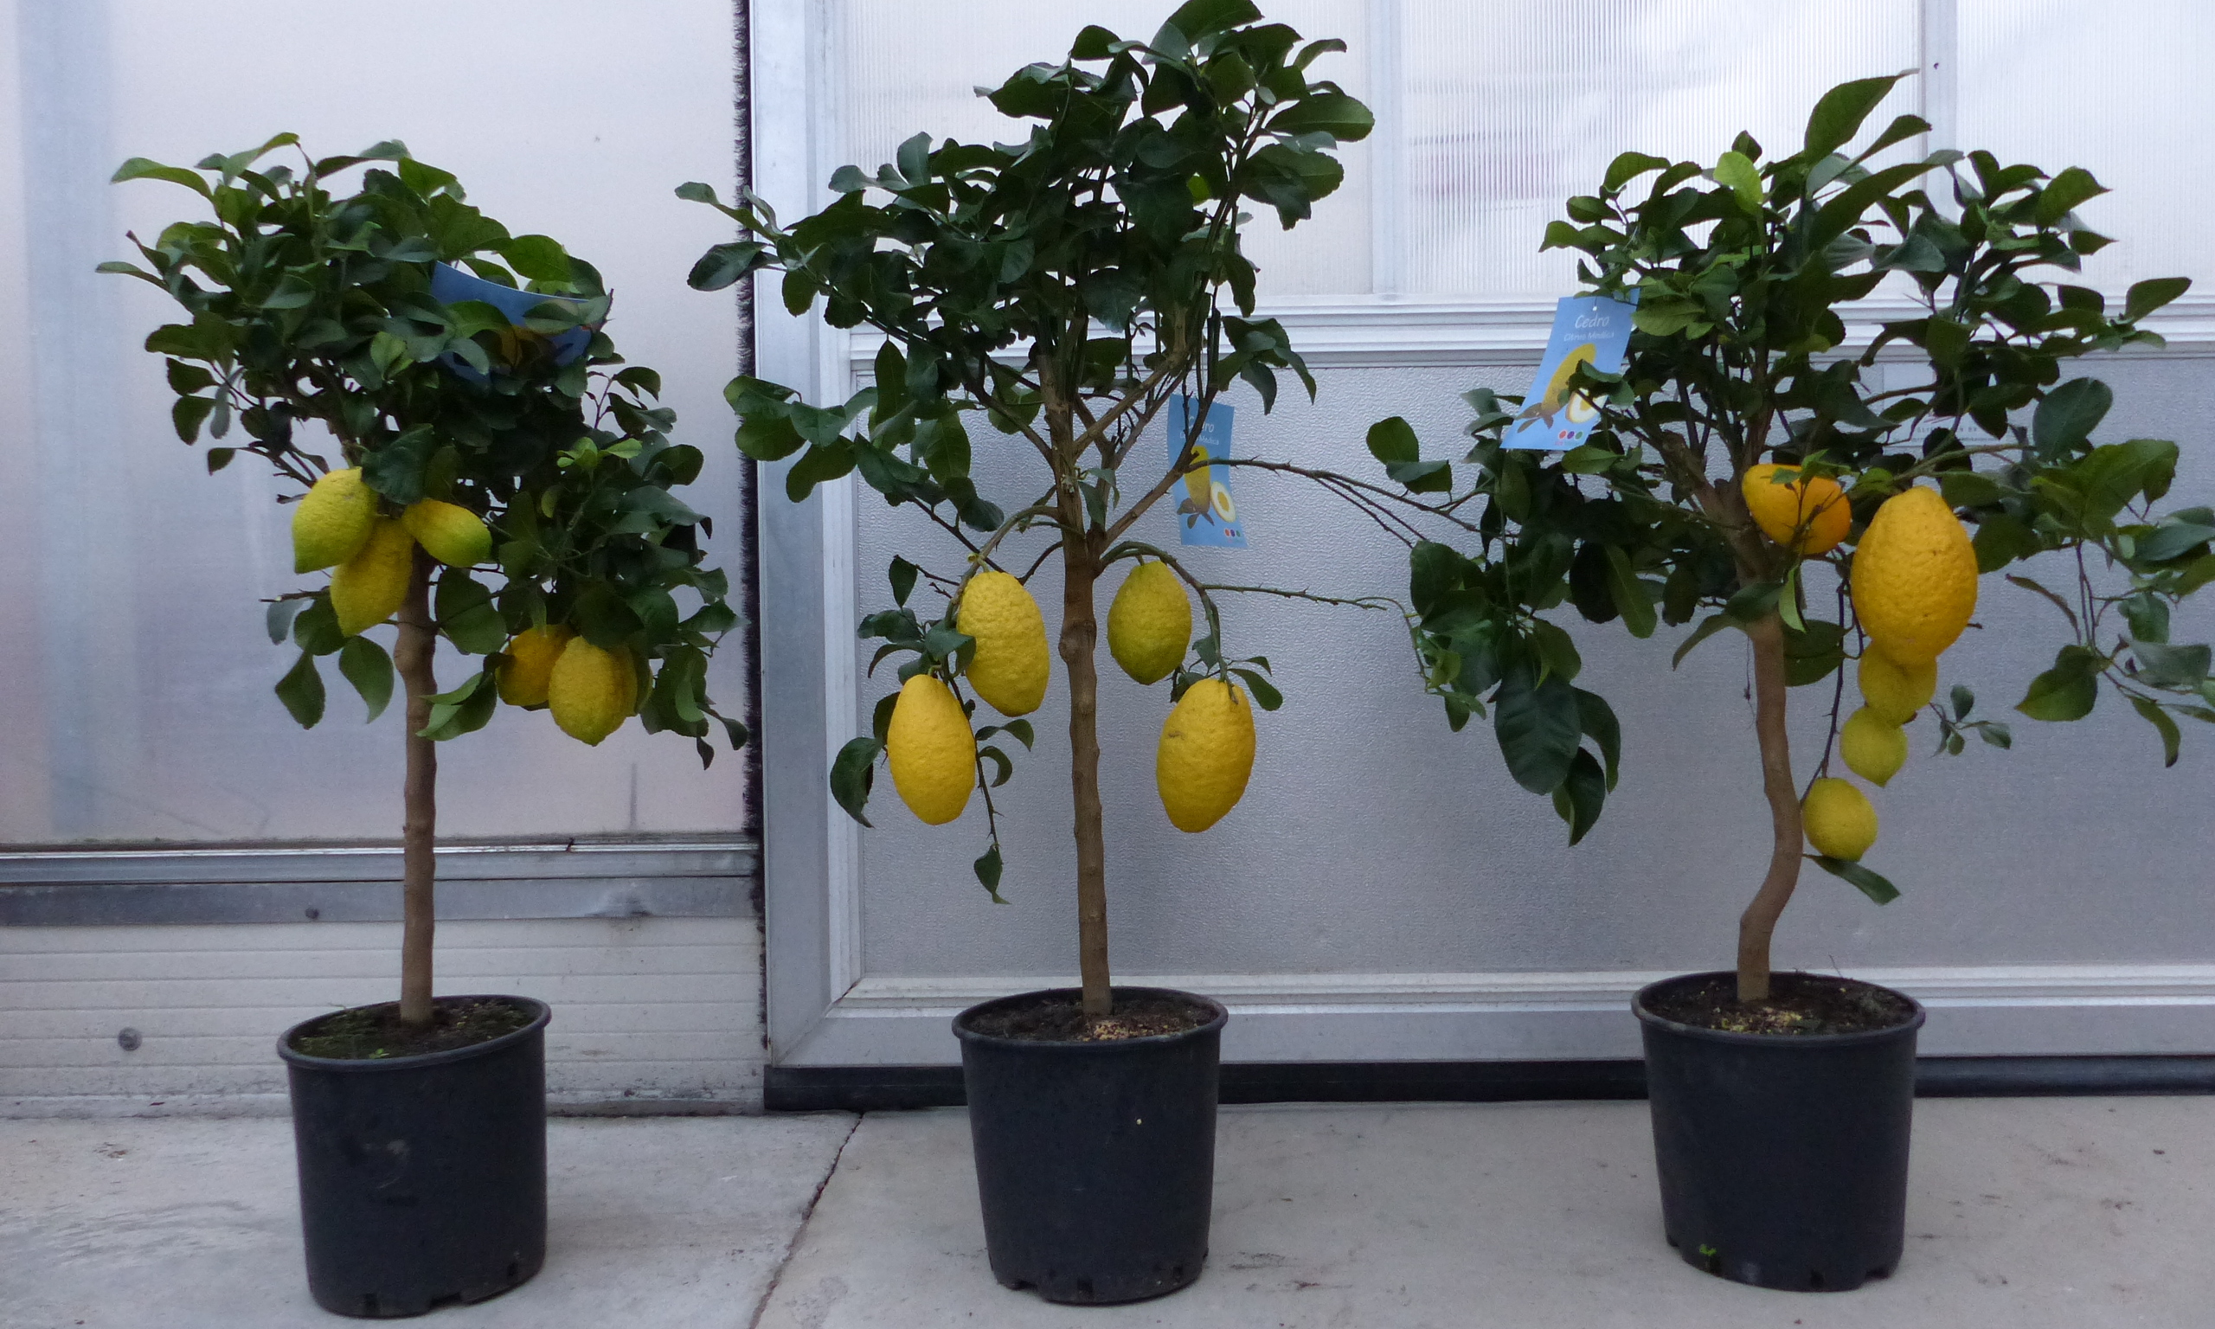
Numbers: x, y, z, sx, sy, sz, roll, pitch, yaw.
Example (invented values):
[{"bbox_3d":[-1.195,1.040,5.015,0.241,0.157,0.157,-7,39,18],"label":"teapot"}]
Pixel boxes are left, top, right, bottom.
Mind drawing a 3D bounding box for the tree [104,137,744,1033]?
[{"bbox_3d":[-0.628,-0.072,1.479,0.591,0.828,0.520,-1,1,0],"label":"tree"}]

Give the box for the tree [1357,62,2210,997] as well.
[{"bbox_3d":[0.624,-0.112,1.476,0.776,0.861,0.640,-1,1,0],"label":"tree"}]

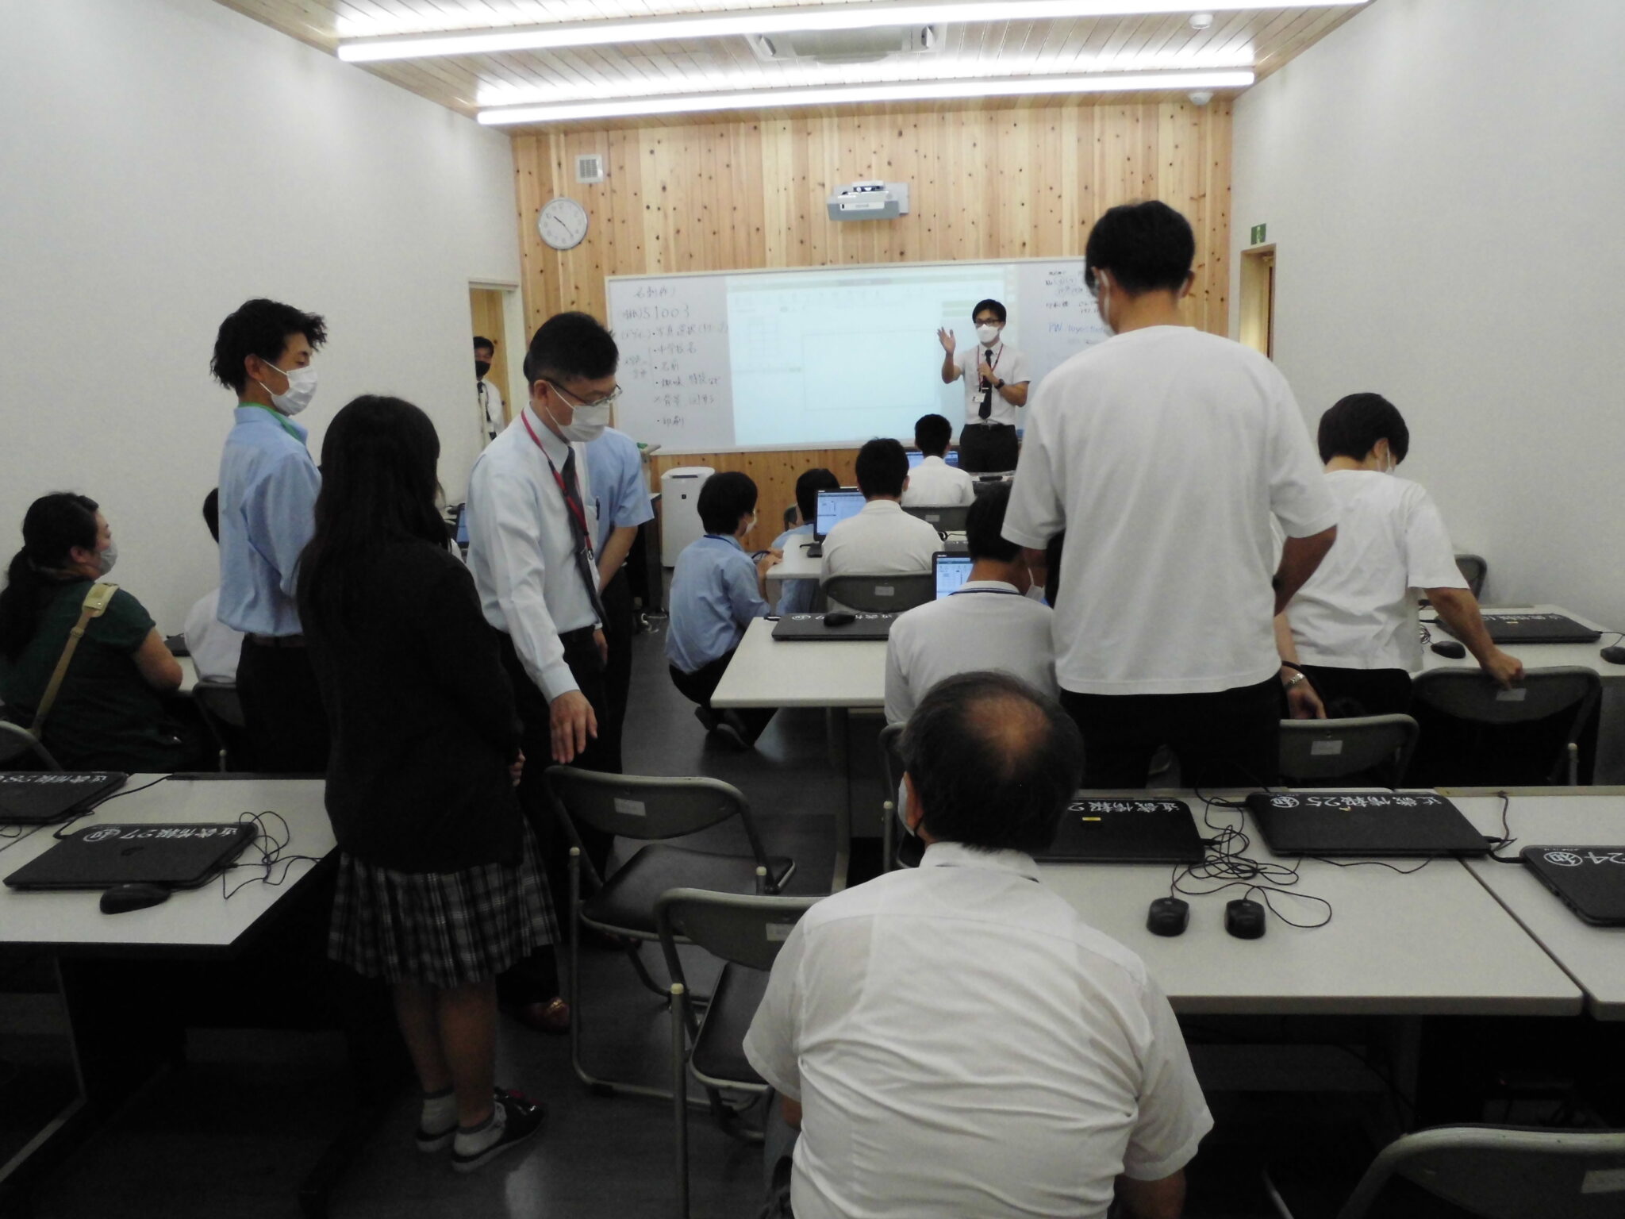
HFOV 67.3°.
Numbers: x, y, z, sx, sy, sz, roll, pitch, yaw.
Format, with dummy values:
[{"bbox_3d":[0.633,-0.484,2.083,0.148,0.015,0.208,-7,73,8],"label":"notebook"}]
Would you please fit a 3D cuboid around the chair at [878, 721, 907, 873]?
[{"bbox_3d":[0.415,0.576,3.075,0.460,0.760,0.470,-1,13,5],"label":"chair"}]

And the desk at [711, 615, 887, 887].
[{"bbox_3d":[0.483,0.463,3.606,1.400,0.705,0.810,-1,14,5],"label":"desk"}]

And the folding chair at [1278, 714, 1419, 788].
[{"bbox_3d":[1.105,0.564,2.956,0.460,0.770,0.480,-3,14,-5],"label":"folding chair"}]

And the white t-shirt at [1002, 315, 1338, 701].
[{"bbox_3d":[0.709,-0.195,2.514,0.630,0.730,0.340,-1,13,3],"label":"white t-shirt"}]

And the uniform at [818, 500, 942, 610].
[{"bbox_3d":[0.257,-0.125,4.463,0.470,0.600,0.360,-1,14,5],"label":"uniform"}]

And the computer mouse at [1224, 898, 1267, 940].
[{"bbox_3d":[0.685,0.482,1.925,0.063,0.037,0.106,1,14,15],"label":"computer mouse"}]

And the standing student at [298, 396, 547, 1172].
[{"bbox_3d":[-0.752,0.375,2.386,0.440,1.560,0.370,10,18,41],"label":"standing student"}]

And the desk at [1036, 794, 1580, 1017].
[{"bbox_3d":[0.730,0.798,2.186,0.800,0.705,0.750,-1,14,5],"label":"desk"}]

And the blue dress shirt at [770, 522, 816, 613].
[{"bbox_3d":[0.020,-0.167,5.861,0.460,0.520,0.400,0,14,11],"label":"blue dress shirt"}]

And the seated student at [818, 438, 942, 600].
[{"bbox_3d":[0.265,-0.039,4.591,0.480,1.240,0.700,0,13,7],"label":"seated student"}]

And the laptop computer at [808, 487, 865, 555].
[{"bbox_3d":[0.195,-0.370,5.106,0.370,0.240,0.280,-1,13,5],"label":"laptop computer"}]

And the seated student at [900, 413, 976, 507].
[{"bbox_3d":[0.627,-0.396,6.126,0.440,1.200,0.680,0,13,7],"label":"seated student"}]

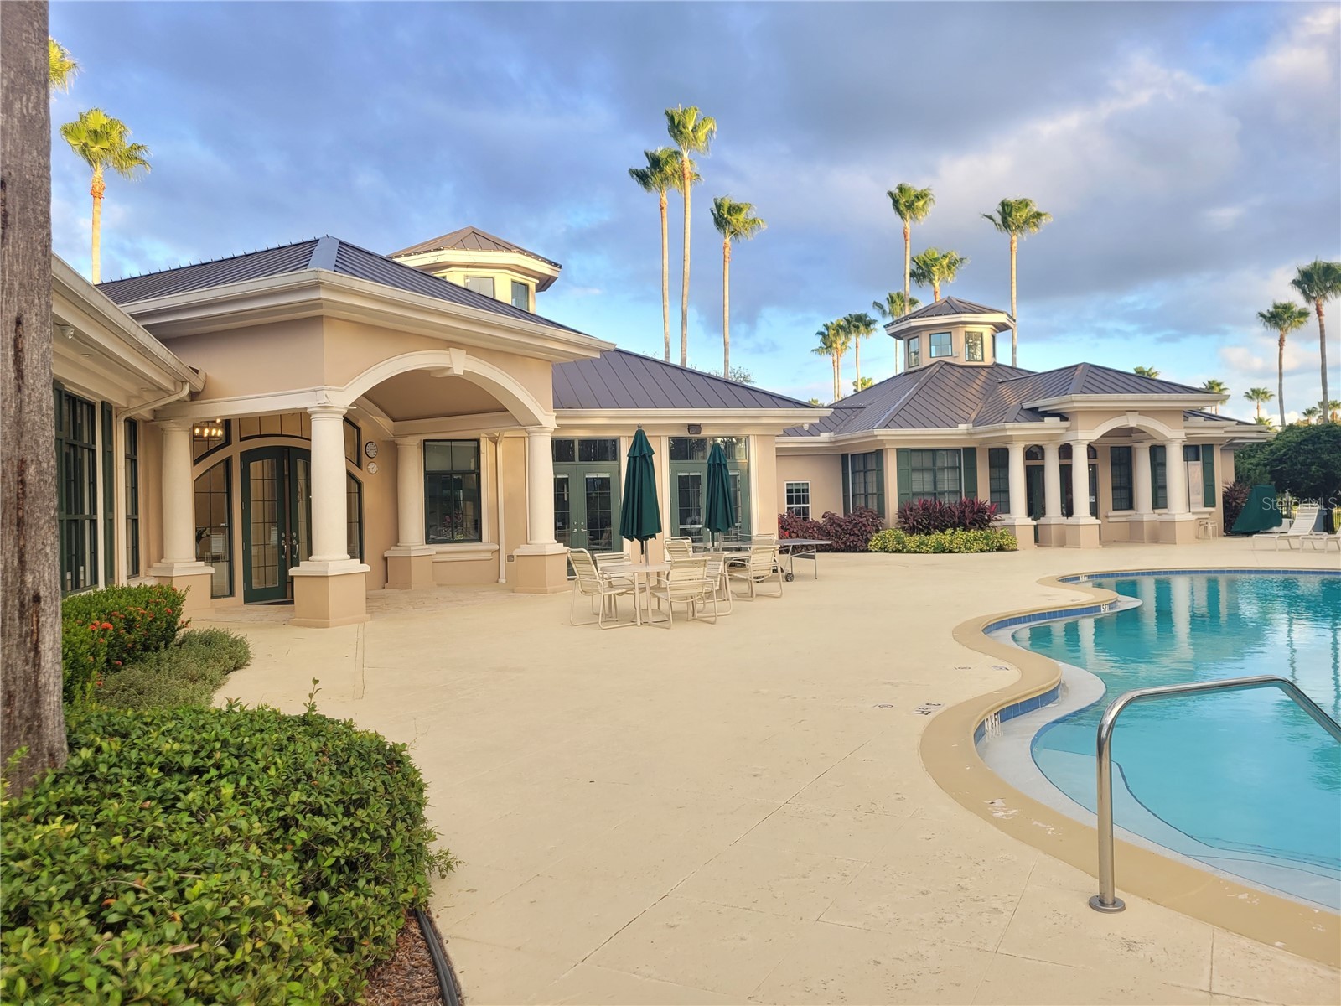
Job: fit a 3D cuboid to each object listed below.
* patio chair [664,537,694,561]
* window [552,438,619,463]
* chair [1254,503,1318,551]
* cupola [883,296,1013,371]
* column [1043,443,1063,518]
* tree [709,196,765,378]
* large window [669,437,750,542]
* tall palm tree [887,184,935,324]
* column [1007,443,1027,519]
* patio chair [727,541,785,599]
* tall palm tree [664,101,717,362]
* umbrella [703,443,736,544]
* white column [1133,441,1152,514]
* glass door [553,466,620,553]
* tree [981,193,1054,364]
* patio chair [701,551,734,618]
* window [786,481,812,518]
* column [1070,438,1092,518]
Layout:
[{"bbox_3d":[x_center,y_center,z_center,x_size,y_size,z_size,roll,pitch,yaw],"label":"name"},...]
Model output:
[{"bbox_3d":[0.183,1.091,16.700,0.720,0.960,0.620,-1,0,-38],"label":"patio chair"},{"bbox_3d":[-1.966,-1.139,21.901,1.750,0.563,0.120,-1,0,-17],"label":"window"},{"bbox_3d":[16.375,0.673,26.603,1.650,1.080,0.660,-1,0,-18],"label":"chair"},{"bbox_3d":[10.790,-6.446,38.766,4.600,3.000,4.600,-1,0,-17],"label":"cupola"},{"bbox_3d":[11.428,-0.661,30.100,0.570,2.260,0.570,-1,0,-17],"label":"column"},{"bbox_3d":[3.664,-7.094,51.961,3.000,17.459,3.000,-1,0,-17],"label":"tree"},{"bbox_3d":[0.915,-0.035,23.167,1.963,2.991,0.140,-1,0,-17],"label":"large window"},{"bbox_3d":[14.591,-8.812,59.954,2.950,20.390,2.950,-1,0,-17],"label":"tall palm tree"},{"bbox_3d":[10.225,-0.641,29.700,0.570,2.209,0.570,-1,0,-17],"label":"column"},{"bbox_3d":[1.391,1.113,16.313,0.600,0.880,0.680,-1,0,-38],"label":"patio chair"},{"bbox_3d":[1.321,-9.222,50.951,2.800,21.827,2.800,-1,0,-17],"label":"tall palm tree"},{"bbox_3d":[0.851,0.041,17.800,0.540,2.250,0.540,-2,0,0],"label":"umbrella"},{"bbox_3d":[14.542,-0.737,31.000,0.570,2.215,0.570,-1,0,-17],"label":"white column"},{"bbox_3d":[-2.005,0.456,22.269,1.790,2.396,0.120,-1,0,-17],"label":"glass door"},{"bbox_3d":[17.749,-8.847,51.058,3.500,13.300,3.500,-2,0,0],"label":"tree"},{"bbox_3d":[0.503,1.120,13.950,0.680,0.860,0.600,-1,0,-36],"label":"patio chair"},{"bbox_3d":[4.316,0.032,33.993,0.961,1.492,0.130,-1,0,-17],"label":"window"},{"bbox_3d":[12.399,-0.704,30.414,0.580,2.358,0.580,-1,0,-17],"label":"column"}]

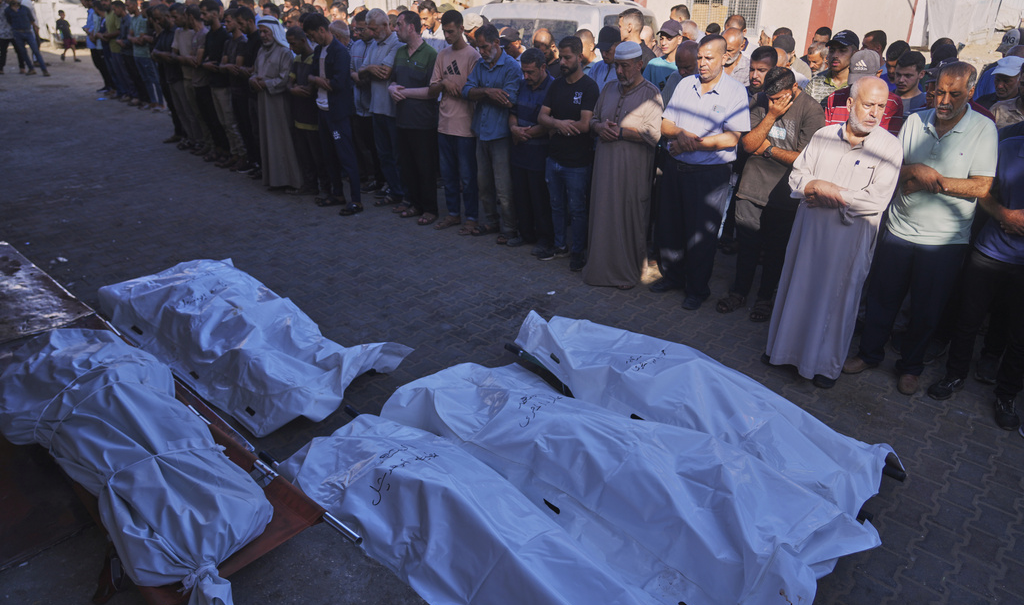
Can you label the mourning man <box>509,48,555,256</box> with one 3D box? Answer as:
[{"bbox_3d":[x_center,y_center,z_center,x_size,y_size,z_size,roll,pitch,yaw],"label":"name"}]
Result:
[{"bbox_3d":[0.184,-1.233,5.511,0.480,1.613,0.370,20,33,35],"label":"mourning man"}]

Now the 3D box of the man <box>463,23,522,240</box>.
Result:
[{"bbox_3d":[-0.138,-1.399,5.727,0.520,1.727,0.390,20,33,35],"label":"man"}]

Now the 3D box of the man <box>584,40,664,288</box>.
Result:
[{"bbox_3d":[0.787,-0.951,4.771,0.560,1.700,0.440,15,30,28],"label":"man"}]

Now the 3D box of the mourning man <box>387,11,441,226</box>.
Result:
[{"bbox_3d":[-0.844,-1.633,6.101,0.500,1.770,0.370,16,30,30],"label":"mourning man"}]

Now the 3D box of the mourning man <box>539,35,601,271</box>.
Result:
[{"bbox_3d":[0.443,-1.125,5.149,0.380,1.680,0.520,-23,34,-38],"label":"mourning man"}]

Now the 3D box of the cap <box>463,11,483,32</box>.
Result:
[{"bbox_3d":[-0.387,-2.645,6.450,0.175,0.140,0.240,24,65,40],"label":"cap"}]

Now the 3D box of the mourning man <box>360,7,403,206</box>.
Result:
[{"bbox_3d":[-1.164,-1.793,6.482,0.520,1.788,0.390,23,35,40],"label":"mourning man"}]

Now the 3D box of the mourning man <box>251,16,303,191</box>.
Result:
[{"bbox_3d":[-2.345,-2.019,7.050,0.530,1.722,0.400,21,34,37],"label":"mourning man"}]

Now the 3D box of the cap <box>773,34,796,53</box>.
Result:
[{"bbox_3d":[2.082,-1.980,5.282,0.180,0.150,0.260,20,47,36],"label":"cap"}]

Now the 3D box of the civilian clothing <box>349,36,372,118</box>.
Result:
[{"bbox_3d":[-1.452,-2.220,6.765,0.340,0.720,0.500,-23,34,-38],"label":"civilian clothing"}]

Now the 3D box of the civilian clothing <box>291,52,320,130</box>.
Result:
[{"bbox_3d":[-2.020,-2.105,6.791,0.500,0.750,0.320,19,32,34],"label":"civilian clothing"}]

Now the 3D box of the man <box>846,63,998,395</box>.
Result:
[{"bbox_3d":[2.116,-0.381,3.580,0.530,1.710,0.400,19,32,34],"label":"man"}]

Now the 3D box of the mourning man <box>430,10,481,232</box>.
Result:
[{"bbox_3d":[-0.473,-1.497,5.805,0.380,1.780,0.500,-23,34,-38],"label":"mourning man"}]

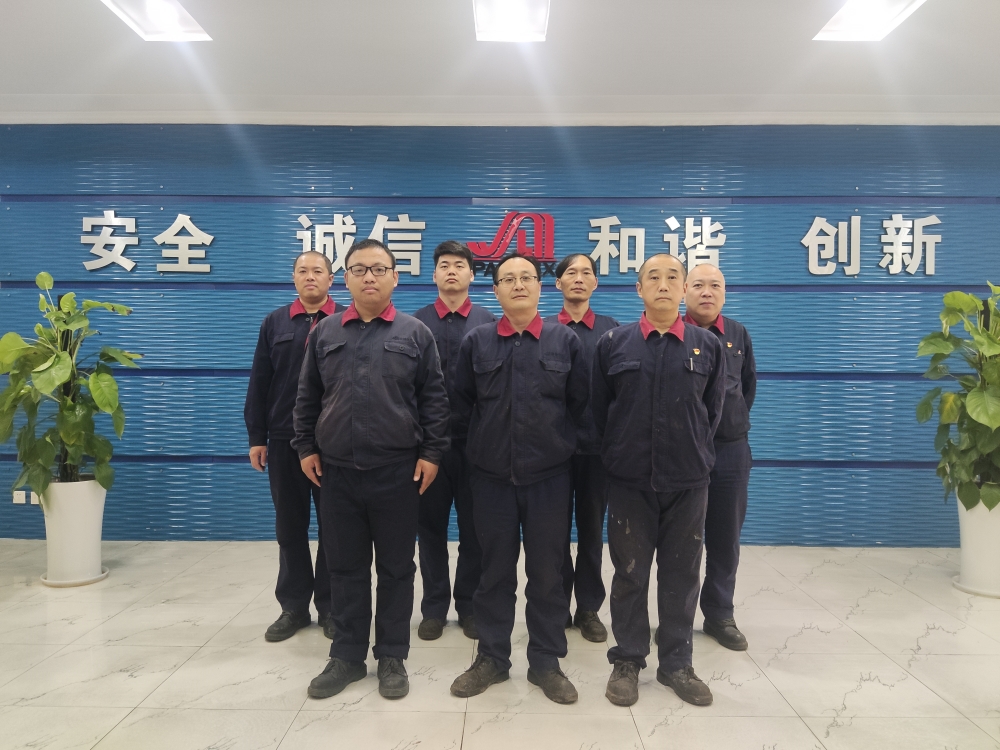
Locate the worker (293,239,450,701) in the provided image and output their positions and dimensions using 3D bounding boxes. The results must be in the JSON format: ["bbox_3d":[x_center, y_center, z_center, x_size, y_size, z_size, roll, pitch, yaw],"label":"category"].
[{"bbox_3d":[-0.517,0.336,2.863,0.634,1.752,0.360,0,1,1],"label":"worker"}]

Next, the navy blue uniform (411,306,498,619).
[{"bbox_3d":[-0.226,0.398,3.500,0.532,1.561,0.340,0,1,1],"label":"navy blue uniform"}]

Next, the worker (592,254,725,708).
[{"bbox_3d":[0.617,0.378,2.810,0.510,1.690,0.370,0,1,3],"label":"worker"}]

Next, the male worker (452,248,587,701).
[{"bbox_3d":[0.073,0.365,2.865,0.552,1.701,0.400,0,1,1],"label":"male worker"}]

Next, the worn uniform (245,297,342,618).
[{"bbox_3d":[-0.908,0.386,3.390,0.580,1.505,0.330,0,1,-2],"label":"worn uniform"}]

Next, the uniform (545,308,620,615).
[{"bbox_3d":[0.369,0.406,3.482,0.514,1.464,0.330,0,1,4],"label":"uniform"}]

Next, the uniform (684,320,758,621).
[{"bbox_3d":[0.958,0.431,3.350,0.490,1.442,0.350,0,1,2],"label":"uniform"}]

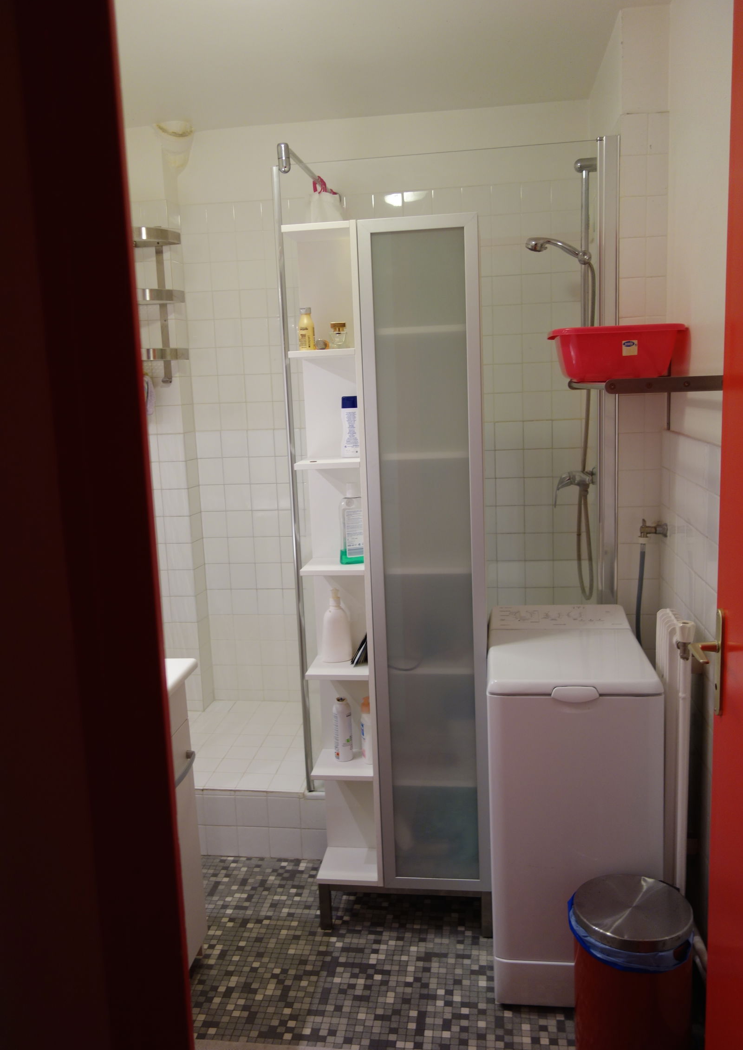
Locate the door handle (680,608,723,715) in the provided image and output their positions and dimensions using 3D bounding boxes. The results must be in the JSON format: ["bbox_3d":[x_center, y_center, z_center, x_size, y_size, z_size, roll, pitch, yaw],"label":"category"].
[{"bbox_3d":[0.581,0.249,1.491,0.055,0.193,0.115,-1,9,8],"label":"door handle"}]

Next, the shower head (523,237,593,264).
[{"bbox_3d":[0.616,-0.904,2.858,0.222,0.085,0.075,-1,9,8],"label":"shower head"}]

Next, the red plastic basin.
[{"bbox_3d":[0.635,-0.441,2.246,0.345,0.133,0.310,-1,9,8],"label":"red plastic basin"}]

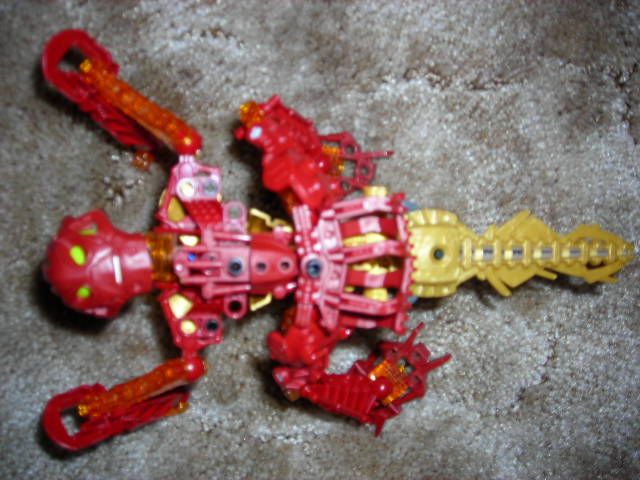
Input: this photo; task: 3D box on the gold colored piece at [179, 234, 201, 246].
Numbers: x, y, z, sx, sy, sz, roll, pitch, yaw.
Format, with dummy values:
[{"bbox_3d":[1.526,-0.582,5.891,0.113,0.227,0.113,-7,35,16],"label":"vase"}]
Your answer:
[{"bbox_3d":[-0.045,0.000,0.242,0.007,0.003,0.004,0,92,0],"label":"gold colored piece"}]

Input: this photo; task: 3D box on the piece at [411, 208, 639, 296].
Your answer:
[{"bbox_3d":[0.071,0.005,0.251,0.082,0.014,0.031,-1,92,0],"label":"piece"}]

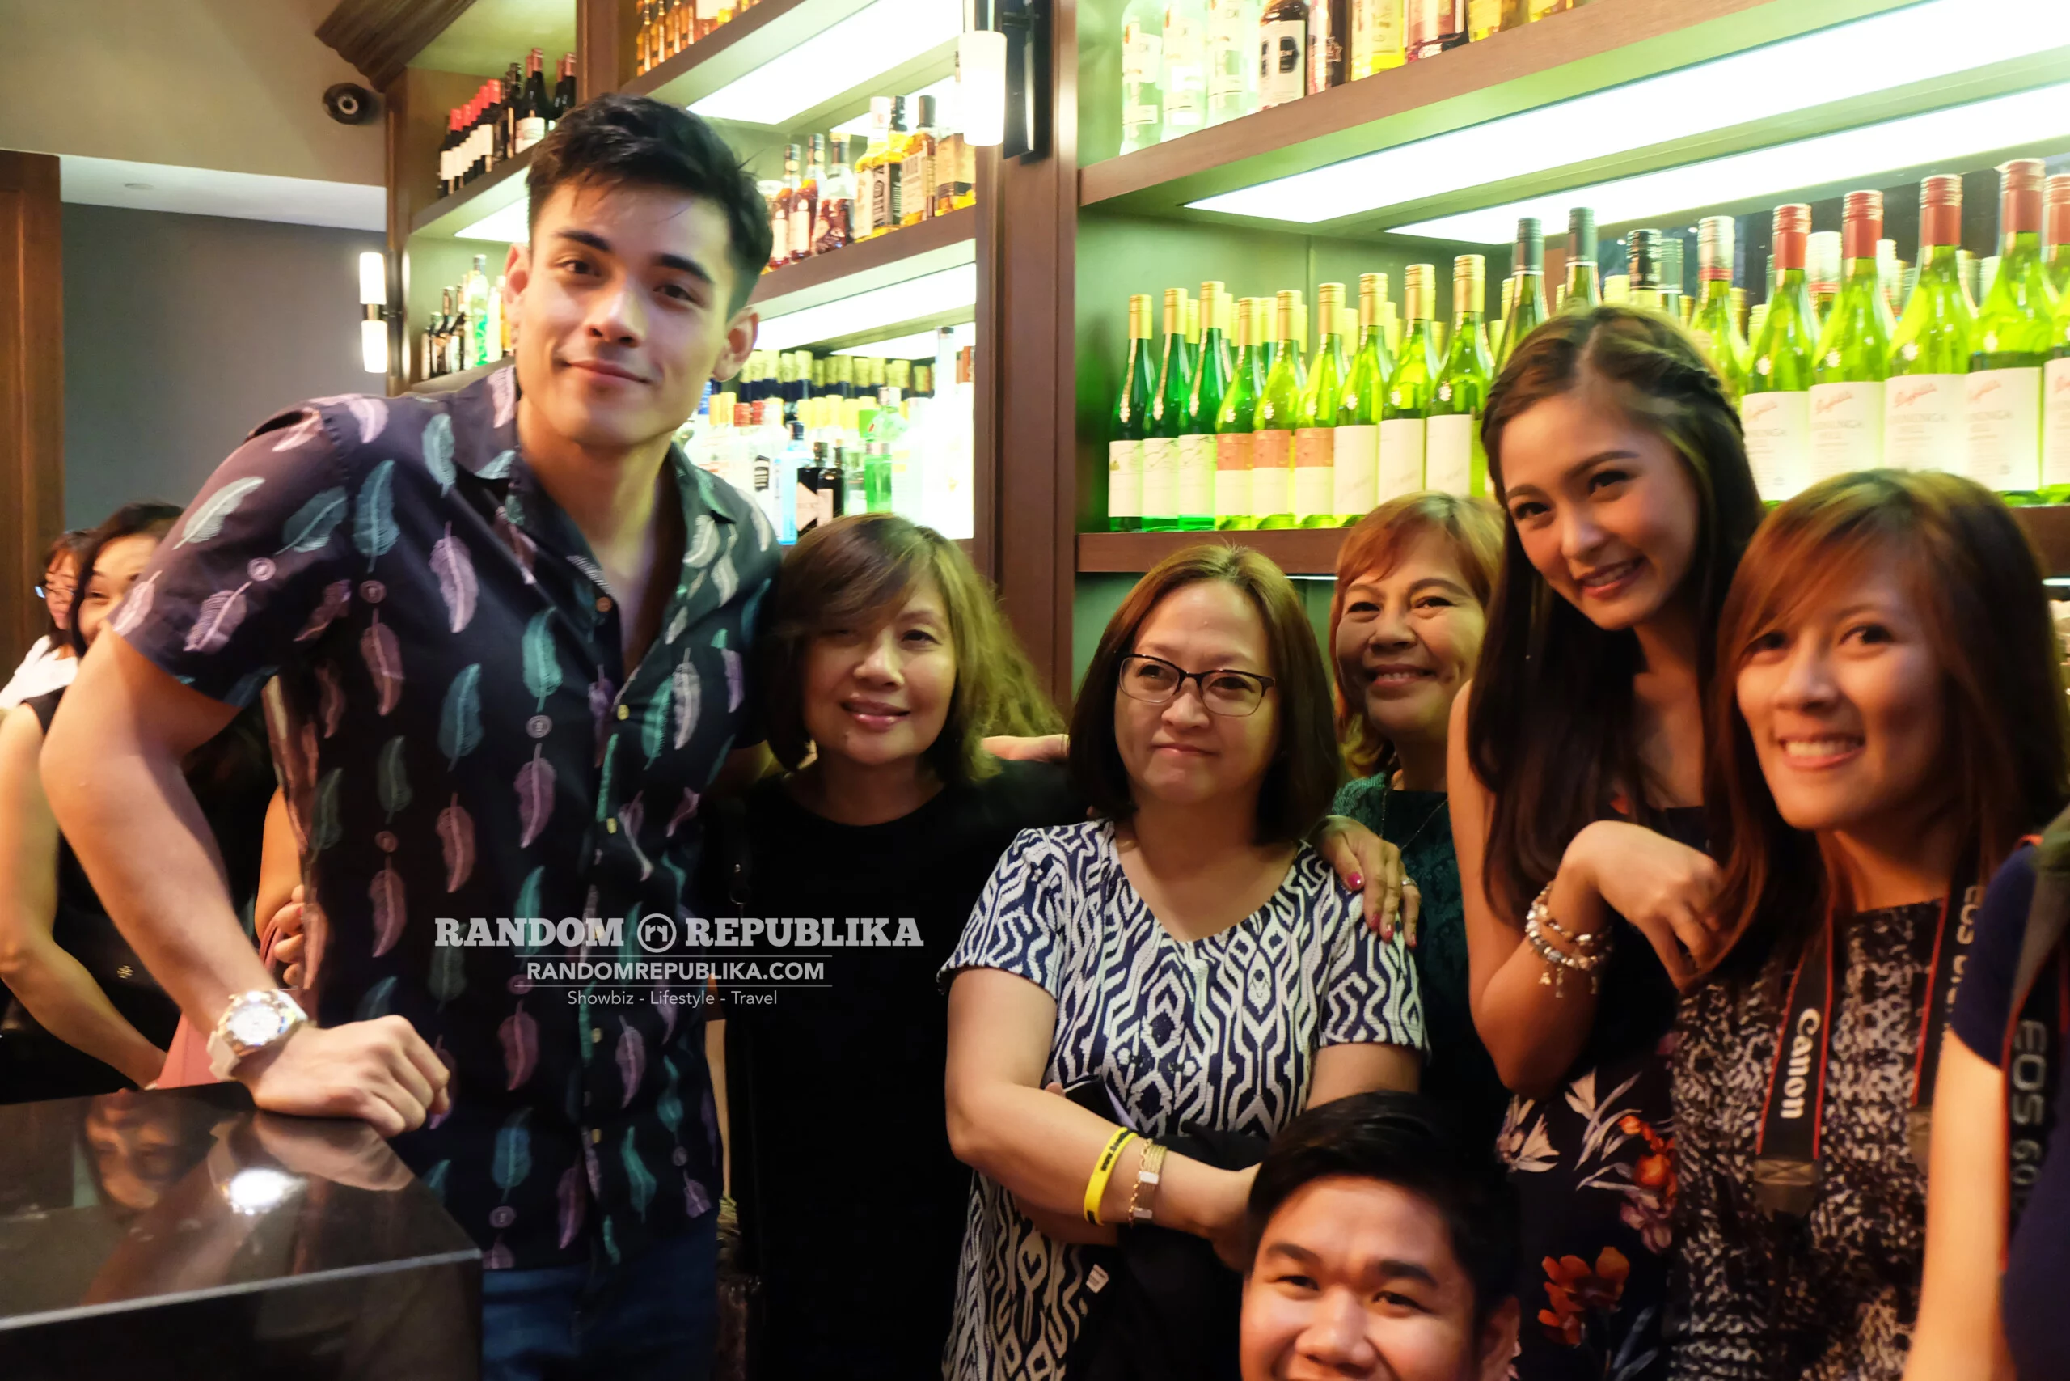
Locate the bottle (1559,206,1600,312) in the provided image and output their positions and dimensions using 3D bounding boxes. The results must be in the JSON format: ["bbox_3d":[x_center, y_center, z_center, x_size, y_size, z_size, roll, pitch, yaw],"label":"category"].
[{"bbox_3d":[0.586,-0.353,2.169,0.077,0.330,0.077,-1,4,-30],"label":"bottle"}]

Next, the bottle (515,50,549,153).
[{"bbox_3d":[-1.319,-1.543,5.326,0.082,0.301,0.082,-1,3,-30],"label":"bottle"}]

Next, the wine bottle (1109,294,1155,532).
[{"bbox_3d":[0.148,-0.387,2.819,0.079,0.330,0.079,1,3,0],"label":"wine bottle"}]

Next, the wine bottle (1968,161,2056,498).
[{"bbox_3d":[0.855,-0.311,1.753,0.081,0.300,0.081,-1,4,-30],"label":"wine bottle"}]

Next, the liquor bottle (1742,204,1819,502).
[{"bbox_3d":[0.727,-0.320,1.948,0.081,0.298,0.081,-1,4,-30],"label":"liquor bottle"}]

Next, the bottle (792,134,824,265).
[{"bbox_3d":[-0.410,-0.911,3.775,0.087,0.257,0.087,-1,3,-30],"label":"bottle"}]

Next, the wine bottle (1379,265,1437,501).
[{"bbox_3d":[0.440,-0.338,2.317,0.082,0.301,0.082,-1,3,-30],"label":"wine bottle"}]

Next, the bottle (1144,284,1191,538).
[{"bbox_3d":[0.190,-0.379,2.743,0.078,0.331,0.078,1,3,0],"label":"bottle"}]

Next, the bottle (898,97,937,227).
[{"bbox_3d":[-0.183,-0.875,3.376,0.064,0.233,0.092,-1,3,-30],"label":"bottle"}]

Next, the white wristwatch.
[{"bbox_3d":[-0.494,0.219,1.275,0.068,0.045,0.058,-44,-10,-36],"label":"white wristwatch"}]

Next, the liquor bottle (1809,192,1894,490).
[{"bbox_3d":[0.771,-0.316,1.883,0.081,0.298,0.081,-1,4,-30],"label":"liquor bottle"}]

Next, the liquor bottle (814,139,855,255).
[{"bbox_3d":[-0.363,-0.912,3.747,0.090,0.245,0.090,1,3,0],"label":"liquor bottle"}]

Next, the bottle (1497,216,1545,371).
[{"bbox_3d":[0.527,-0.342,2.167,0.079,0.327,0.079,-1,3,-30],"label":"bottle"}]

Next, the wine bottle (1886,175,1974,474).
[{"bbox_3d":[0.779,-0.297,1.738,0.080,0.289,0.080,-1,3,-30],"label":"wine bottle"}]

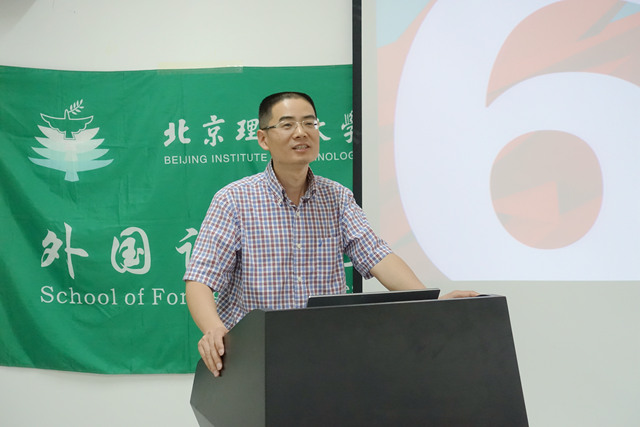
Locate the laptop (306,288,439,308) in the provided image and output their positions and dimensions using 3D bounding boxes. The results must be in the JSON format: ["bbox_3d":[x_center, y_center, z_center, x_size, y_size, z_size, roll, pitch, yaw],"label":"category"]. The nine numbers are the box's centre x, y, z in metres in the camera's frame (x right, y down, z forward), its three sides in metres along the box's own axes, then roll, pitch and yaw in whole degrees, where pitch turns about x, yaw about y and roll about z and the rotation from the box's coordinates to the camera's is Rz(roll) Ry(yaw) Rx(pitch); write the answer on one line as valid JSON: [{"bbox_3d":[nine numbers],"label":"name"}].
[{"bbox_3d":[0.074,0.300,1.765,0.350,0.230,0.300,0,0,-25],"label":"laptop"}]

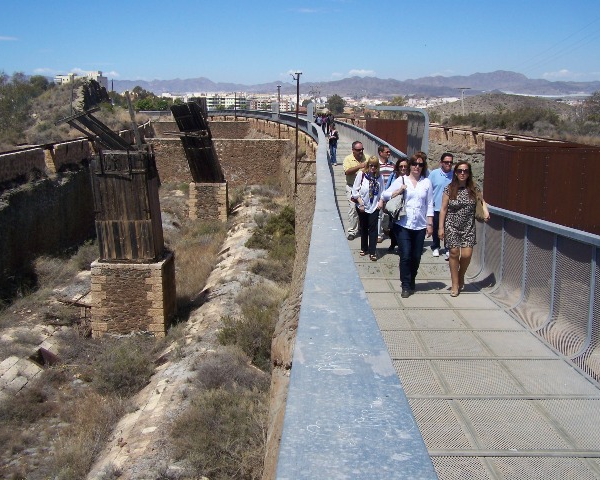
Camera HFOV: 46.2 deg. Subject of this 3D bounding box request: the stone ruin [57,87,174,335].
[{"bbox_3d":[-9.100,-1.342,36.013,4.700,12.100,3.300,0,11,0],"label":"stone ruin"}]

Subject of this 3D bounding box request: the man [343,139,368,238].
[{"bbox_3d":[0.969,-0.849,12.215,0.560,1.740,0.420,-2,11,-8],"label":"man"}]

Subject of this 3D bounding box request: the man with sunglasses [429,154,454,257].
[{"bbox_3d":[2.341,-0.534,11.294,0.540,1.720,0.420,0,11,0],"label":"man with sunglasses"}]

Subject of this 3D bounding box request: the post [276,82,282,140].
[{"bbox_3d":[-1.896,-11.677,64.967,0.420,5.200,0.420,0,11,0],"label":"post"}]

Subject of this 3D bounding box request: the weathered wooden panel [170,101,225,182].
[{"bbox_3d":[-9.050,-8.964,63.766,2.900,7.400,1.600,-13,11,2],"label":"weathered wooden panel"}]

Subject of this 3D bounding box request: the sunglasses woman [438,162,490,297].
[{"bbox_3d":[2.024,-0.125,8.542,0.580,1.640,0.420,1,11,7],"label":"sunglasses woman"}]

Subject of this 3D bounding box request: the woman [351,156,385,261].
[{"bbox_3d":[1.070,-0.497,10.982,0.530,1.620,0.420,-1,11,-6],"label":"woman"}]

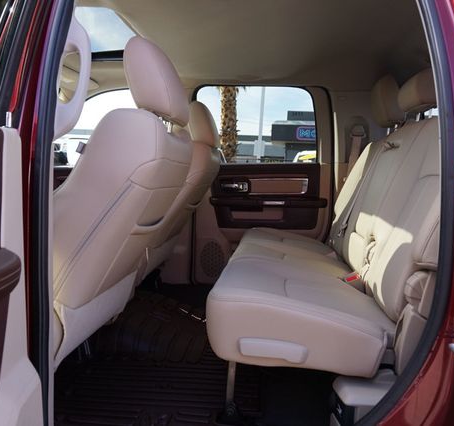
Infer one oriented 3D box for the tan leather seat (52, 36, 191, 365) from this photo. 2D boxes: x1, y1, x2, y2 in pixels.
[{"bbox_3d":[-0.521,-0.041,1.333,0.850,0.980,0.570,0,3,7],"label":"tan leather seat"}]

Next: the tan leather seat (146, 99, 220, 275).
[{"bbox_3d":[-0.445,-0.087,2.199,0.850,0.980,0.570,0,3,7],"label":"tan leather seat"}]

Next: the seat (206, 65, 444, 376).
[{"bbox_3d":[0.417,-0.150,1.666,0.780,0.960,1.500,0,3,7],"label":"seat"}]

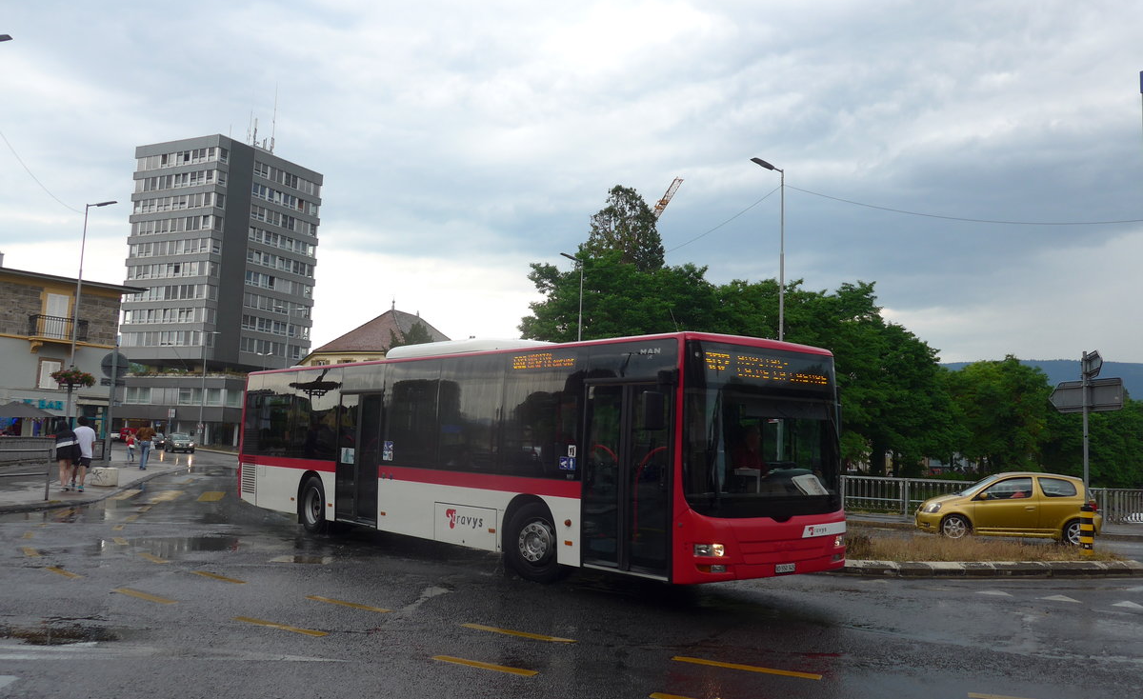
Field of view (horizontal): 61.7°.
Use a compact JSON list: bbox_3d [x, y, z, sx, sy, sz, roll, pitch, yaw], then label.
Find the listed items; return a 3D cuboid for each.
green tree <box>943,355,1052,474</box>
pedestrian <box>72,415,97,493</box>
[{"bbox_3d":[25.601,4.591,57.599,7.200,8.017,7.000,0,-6,24],"label":"green tree"},{"bbox_3d":[-11.232,2.423,22.188,0.560,1.760,0.480,3,-6,-12],"label":"pedestrian"}]

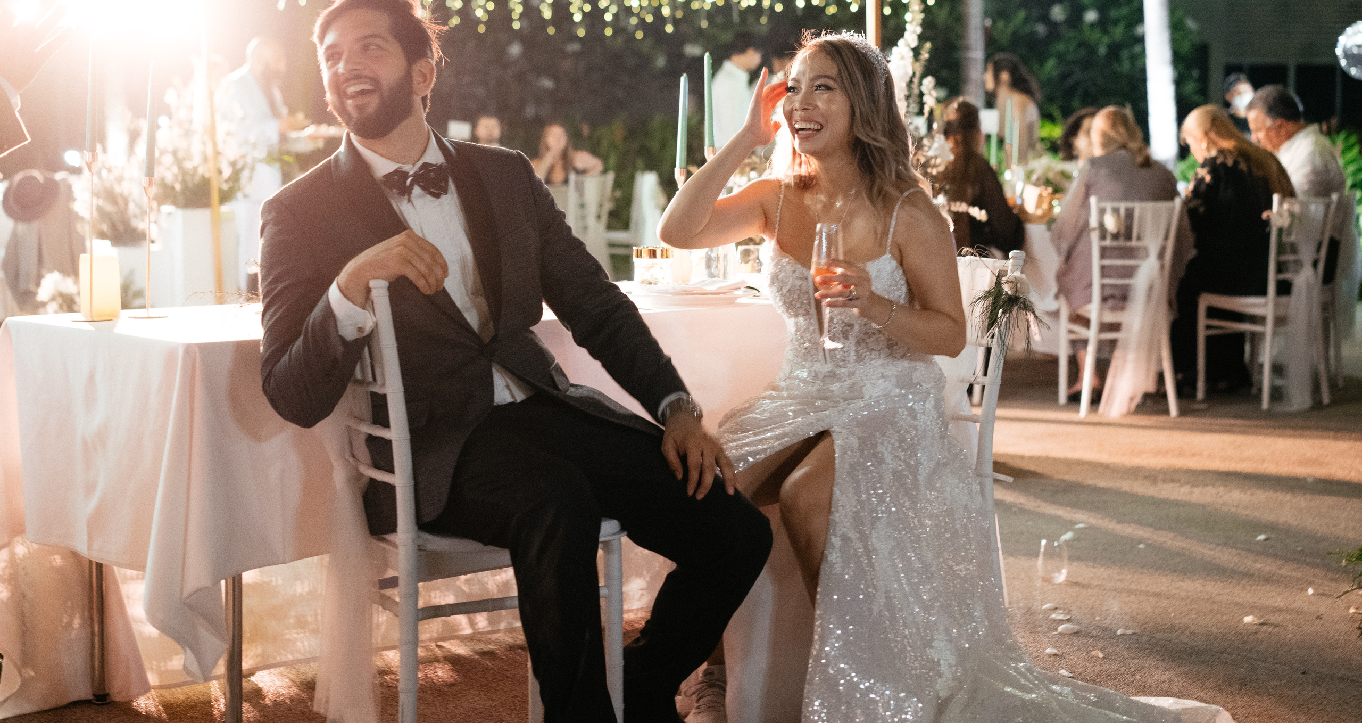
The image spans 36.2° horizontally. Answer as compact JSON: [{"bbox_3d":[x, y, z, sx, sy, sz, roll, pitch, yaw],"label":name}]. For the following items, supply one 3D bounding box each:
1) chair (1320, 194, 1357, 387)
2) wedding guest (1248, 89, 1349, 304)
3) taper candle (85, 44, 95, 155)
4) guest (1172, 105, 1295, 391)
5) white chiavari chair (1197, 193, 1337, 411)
[{"bbox_3d":[2.922,-0.357,9.798,0.440,0.905,0.415,2,6,17],"label":"chair"},{"bbox_3d":[2.890,-0.611,10.011,0.820,1.420,0.540,3,7,27],"label":"wedding guest"},{"bbox_3d":[-1.163,-0.519,4.110,0.021,0.223,0.021,3,6,0],"label":"taper candle"},{"bbox_3d":[2.520,-0.490,9.380,0.520,1.310,0.720,-5,8,-38],"label":"guest"},{"bbox_3d":[2.592,-0.279,9.232,0.420,0.920,0.476,-3,7,-30],"label":"white chiavari chair"}]

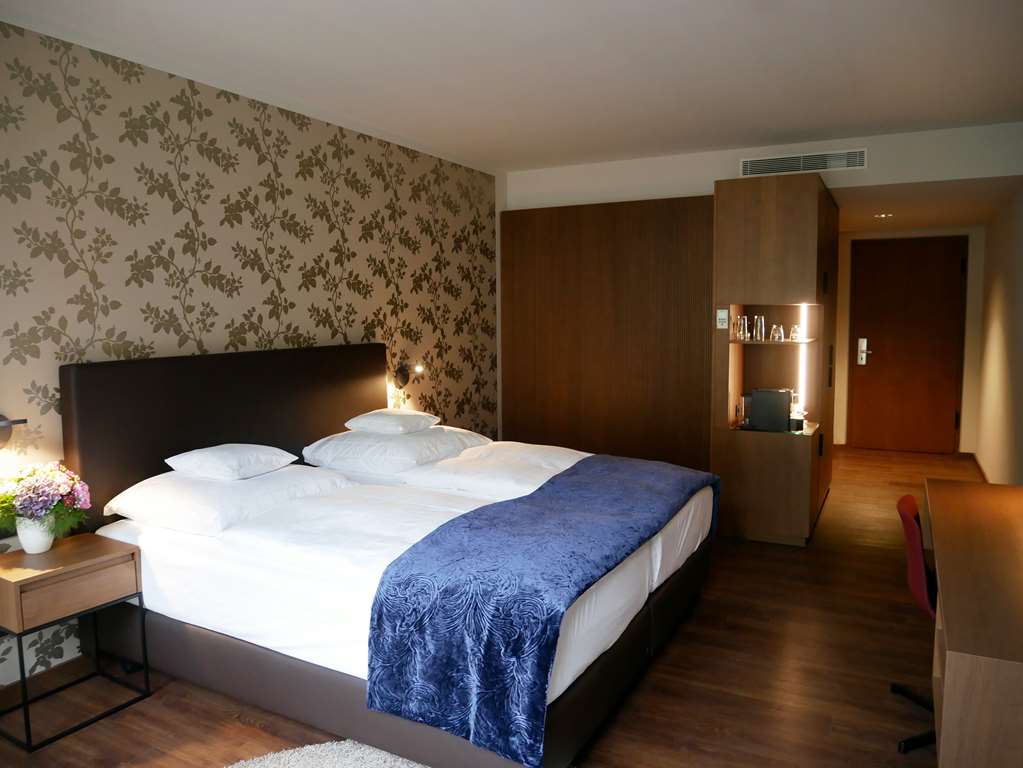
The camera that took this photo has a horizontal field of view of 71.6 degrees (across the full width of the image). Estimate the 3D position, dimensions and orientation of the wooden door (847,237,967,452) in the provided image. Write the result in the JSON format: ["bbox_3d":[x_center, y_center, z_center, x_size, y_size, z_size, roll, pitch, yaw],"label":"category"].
[{"bbox_3d":[3.872,-0.370,6.989,0.970,2.100,0.070,3,7,29],"label":"wooden door"}]

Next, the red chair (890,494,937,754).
[{"bbox_3d":[1.577,0.810,2.395,0.540,0.820,0.500,3,7,29],"label":"red chair"}]

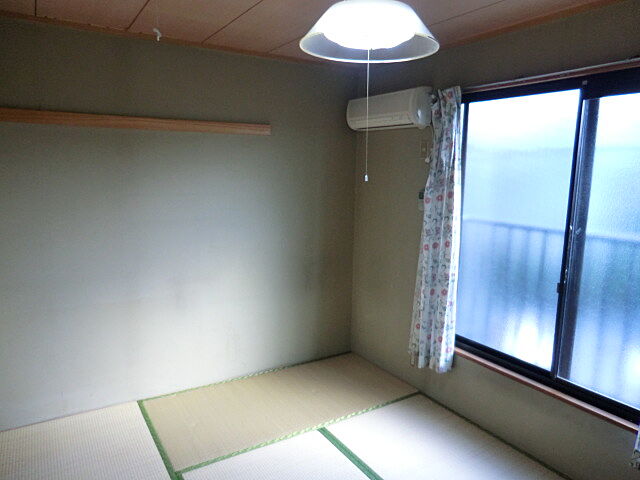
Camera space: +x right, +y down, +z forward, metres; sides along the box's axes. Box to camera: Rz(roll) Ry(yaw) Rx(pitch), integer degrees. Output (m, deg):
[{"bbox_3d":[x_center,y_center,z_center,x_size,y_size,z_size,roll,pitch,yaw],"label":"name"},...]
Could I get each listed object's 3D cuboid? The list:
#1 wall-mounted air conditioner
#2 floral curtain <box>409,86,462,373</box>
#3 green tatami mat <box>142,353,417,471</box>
[{"bbox_3d":[0.489,-0.947,3.272,0.184,0.249,0.758,-5,11,-32],"label":"wall-mounted air conditioner"},{"bbox_3d":[0.767,-0.023,2.952,0.148,1.878,0.303,-5,11,-32],"label":"floral curtain"},{"bbox_3d":[-0.246,1.159,3.205,1.804,0.031,0.877,-5,11,-32],"label":"green tatami mat"}]

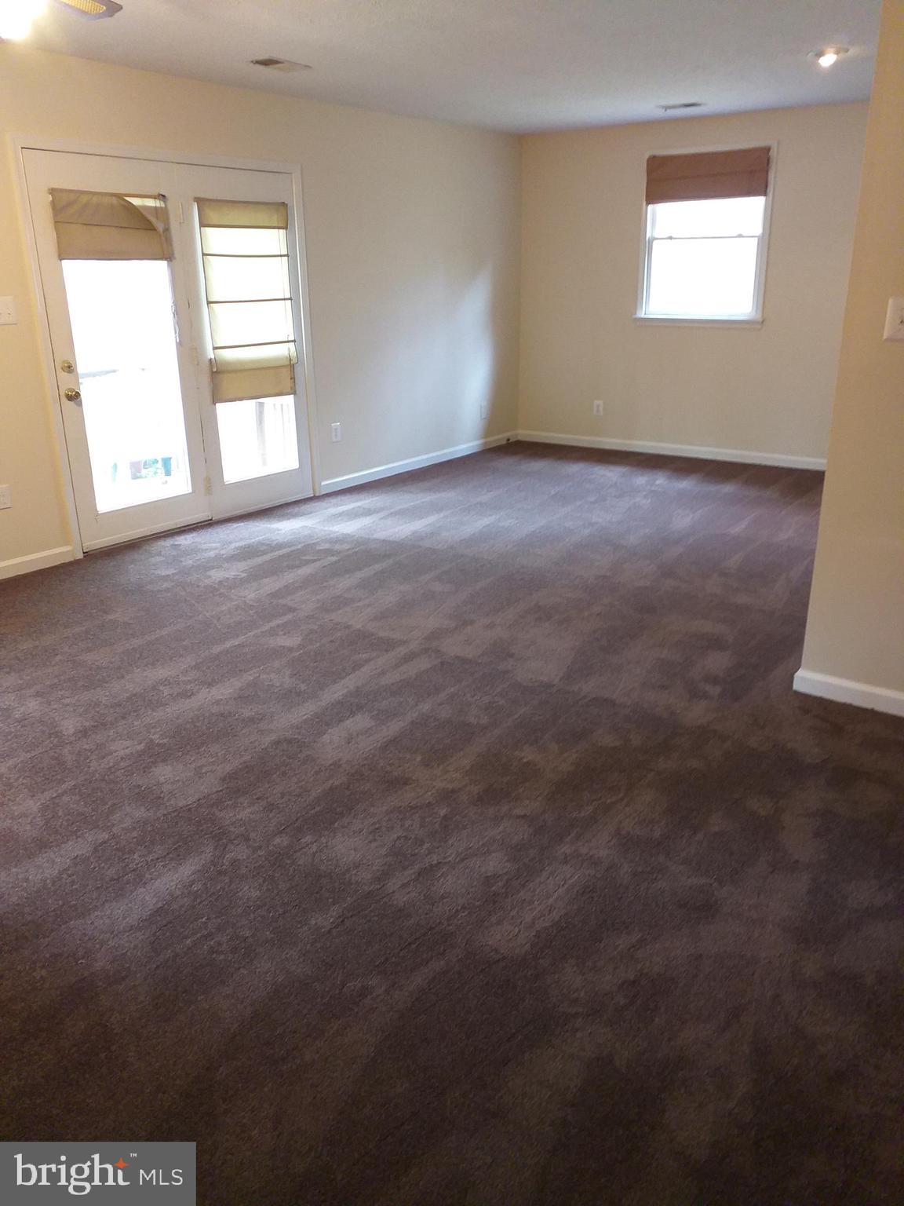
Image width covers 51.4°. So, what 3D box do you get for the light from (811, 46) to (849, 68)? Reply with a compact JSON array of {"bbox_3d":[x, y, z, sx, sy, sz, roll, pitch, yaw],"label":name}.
[{"bbox_3d":[1.888,-2.722,4.716,0.185,0.060,0.185,13,24,34],"label":"light"}]

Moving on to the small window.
[{"bbox_3d":[1.855,-2.707,6.984,0.975,1.174,0.089,13,24,34],"label":"small window"}]

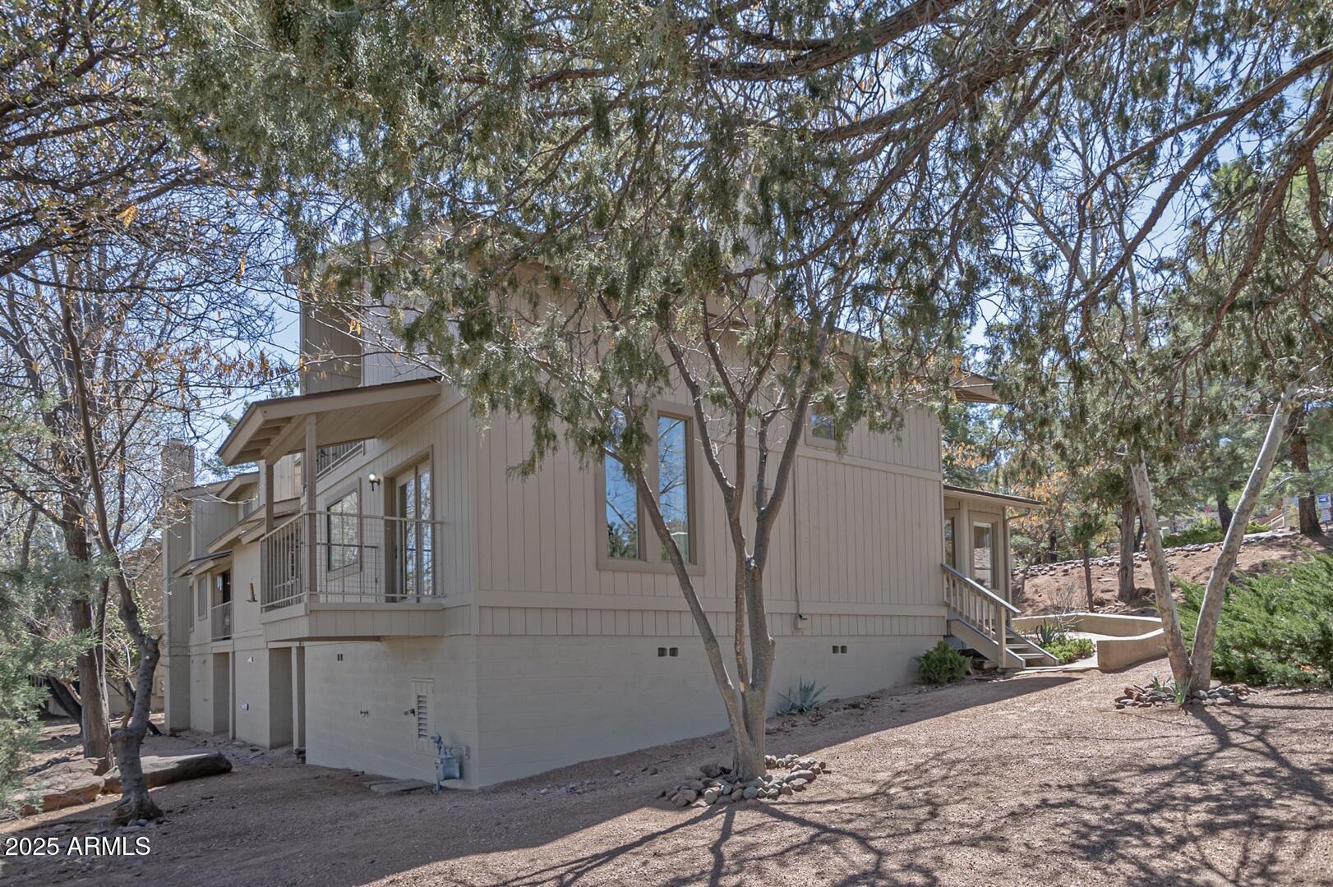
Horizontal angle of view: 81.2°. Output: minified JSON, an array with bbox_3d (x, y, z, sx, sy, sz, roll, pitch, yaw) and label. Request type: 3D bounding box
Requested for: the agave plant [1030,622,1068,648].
[{"bbox_3d":[7.425,3.715,15.100,0.750,0.550,0.750,-1,-3,0],"label":"agave plant"}]

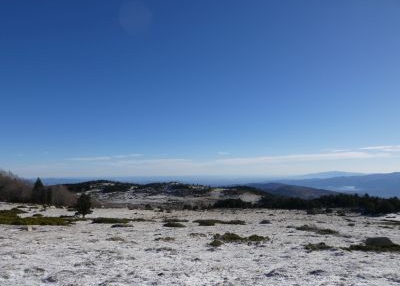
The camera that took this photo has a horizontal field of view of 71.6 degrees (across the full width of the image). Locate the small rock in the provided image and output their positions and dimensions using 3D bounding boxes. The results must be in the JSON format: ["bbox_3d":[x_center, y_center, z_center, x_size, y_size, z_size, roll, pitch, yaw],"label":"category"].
[{"bbox_3d":[6.603,3.667,10.200,0.920,0.400,0.720,-4,-8,32],"label":"small rock"}]

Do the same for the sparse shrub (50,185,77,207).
[{"bbox_3d":[-22.151,8.714,45.000,3.900,3.500,3.600,3,-7,-26],"label":"sparse shrub"}]

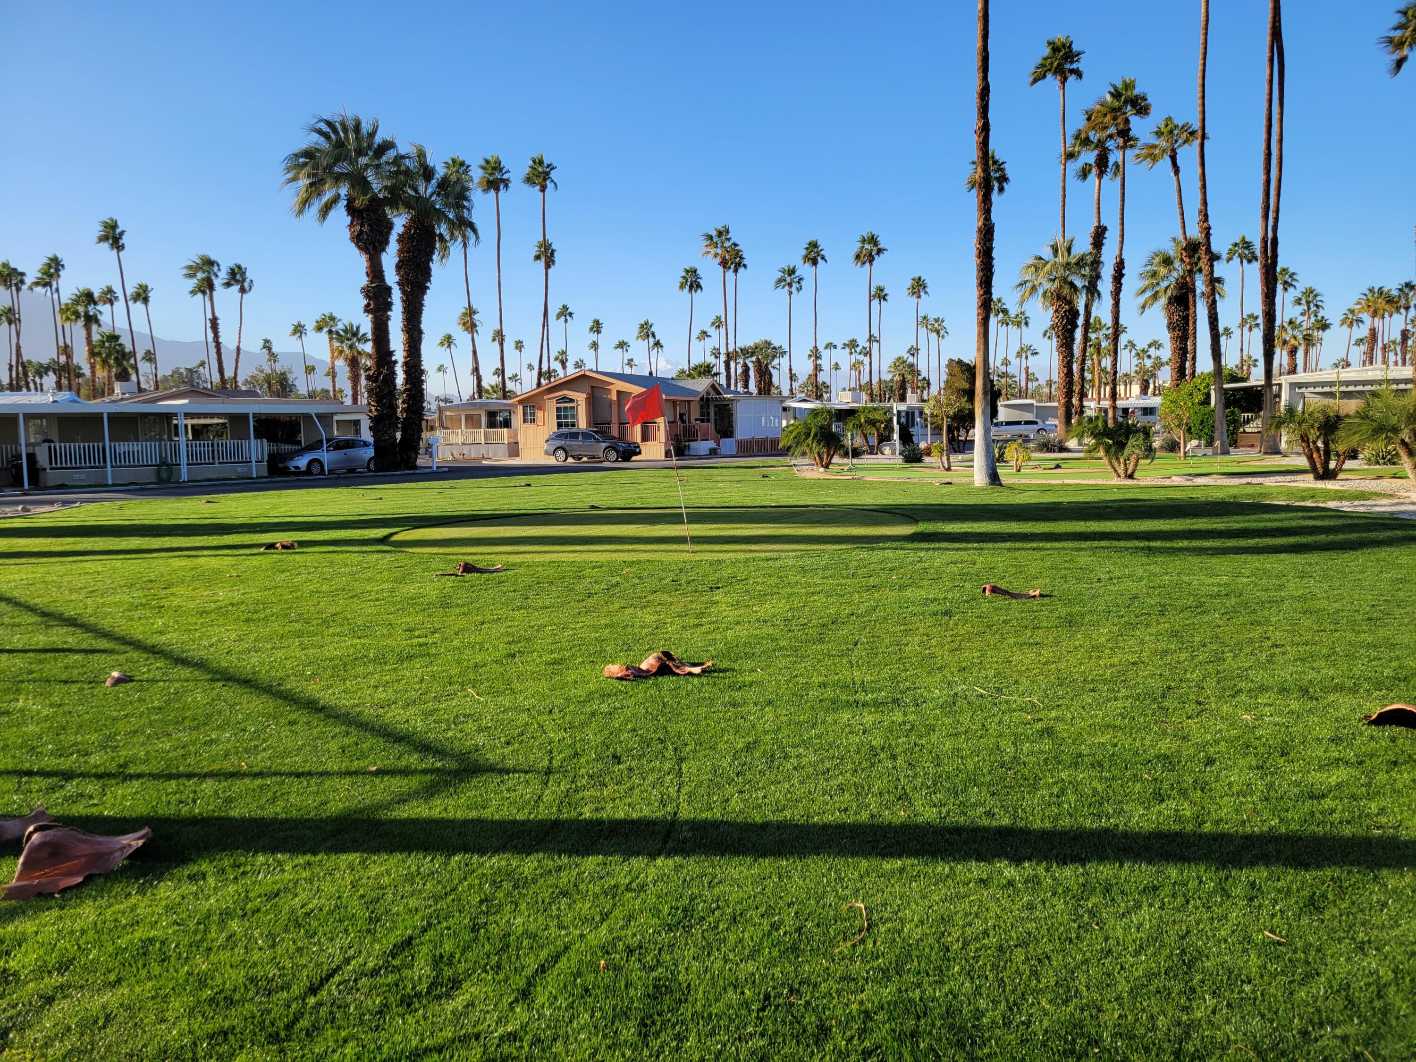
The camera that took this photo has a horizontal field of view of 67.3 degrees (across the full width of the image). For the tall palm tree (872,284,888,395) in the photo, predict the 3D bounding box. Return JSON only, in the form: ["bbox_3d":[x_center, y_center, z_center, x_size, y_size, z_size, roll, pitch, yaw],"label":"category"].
[{"bbox_3d":[24.132,-23.790,148.450,2.200,21.080,2.400,-1,5,9],"label":"tall palm tree"}]

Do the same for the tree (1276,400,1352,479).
[{"bbox_3d":[15.757,-2.350,27.503,1.900,2.018,1.900,2,6,30],"label":"tree"}]

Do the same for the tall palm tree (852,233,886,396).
[{"bbox_3d":[15.523,-18.460,102.065,3.200,19.970,3.200,0,5,9],"label":"tall palm tree"}]

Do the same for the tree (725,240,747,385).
[{"bbox_3d":[2.530,-16.785,95.833,2.300,18.175,2.300,-1,5,0],"label":"tree"}]

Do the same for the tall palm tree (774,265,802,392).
[{"bbox_3d":[7.332,-15.983,96.915,2.700,16.209,2.700,-1,5,0],"label":"tall palm tree"}]

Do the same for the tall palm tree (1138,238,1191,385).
[{"bbox_3d":[33.516,-13.400,75.332,5.700,14.336,5.700,1,6,24],"label":"tall palm tree"}]

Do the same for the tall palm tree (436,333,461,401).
[{"bbox_3d":[-42.900,-23.822,178.549,4.180,18.790,3.200,-3,6,-13],"label":"tall palm tree"}]

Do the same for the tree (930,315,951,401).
[{"bbox_3d":[37.213,-24.851,171.042,3.200,18.869,3.200,0,6,12],"label":"tree"}]

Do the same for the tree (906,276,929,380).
[{"bbox_3d":[27.053,-22.420,136.829,2.710,20.410,2.800,0,6,11],"label":"tree"}]

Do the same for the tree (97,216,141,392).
[{"bbox_3d":[-49.964,-16.276,91.332,3.270,20.610,2.700,-4,6,-28],"label":"tree"}]

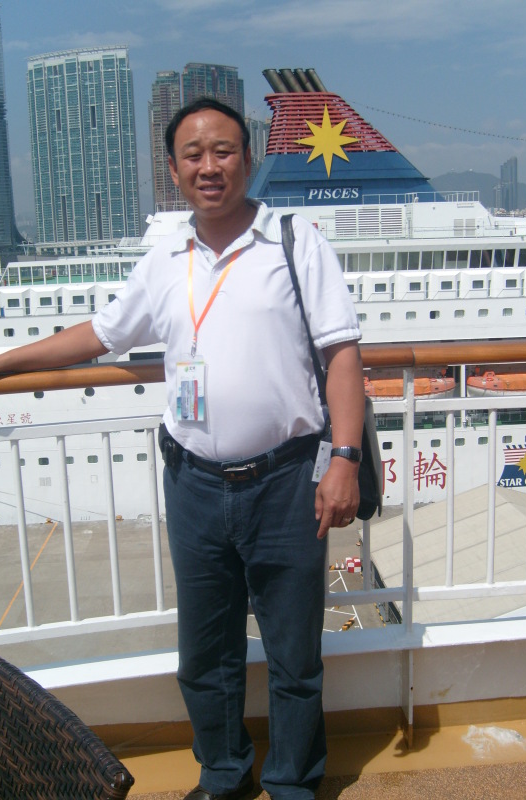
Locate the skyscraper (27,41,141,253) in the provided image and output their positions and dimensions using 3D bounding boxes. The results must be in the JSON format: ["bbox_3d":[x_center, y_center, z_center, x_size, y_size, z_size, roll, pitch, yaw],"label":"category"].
[{"bbox_3d":[-214.254,-283.196,981.043,132.000,248.000,36.000,2,11,19],"label":"skyscraper"}]

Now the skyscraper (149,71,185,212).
[{"bbox_3d":[-117.023,-289.212,1022.792,36.000,236.000,36.000,-4,11,-10],"label":"skyscraper"}]

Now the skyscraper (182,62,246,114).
[{"bbox_3d":[-59.420,-292.902,1021.705,72.000,240.000,34.000,-8,12,-29],"label":"skyscraper"}]

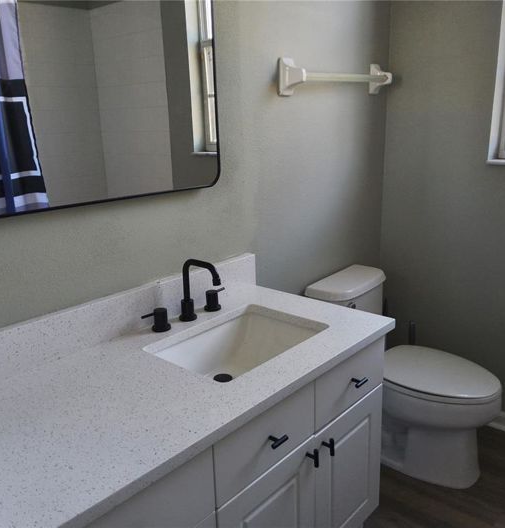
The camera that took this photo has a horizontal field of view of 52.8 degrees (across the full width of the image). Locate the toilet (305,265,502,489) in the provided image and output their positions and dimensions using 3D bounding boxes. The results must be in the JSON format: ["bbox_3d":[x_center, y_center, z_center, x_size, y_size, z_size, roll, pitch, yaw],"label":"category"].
[{"bbox_3d":[0.623,0.449,2.050,0.707,0.720,0.410,12,20,41],"label":"toilet"}]

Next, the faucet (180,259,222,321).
[{"bbox_3d":[-0.150,0.082,1.458,0.169,0.180,0.052,12,20,41],"label":"faucet"}]

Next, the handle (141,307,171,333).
[{"bbox_3d":[-0.270,0.157,1.422,0.052,0.061,0.086,12,20,41],"label":"handle"}]

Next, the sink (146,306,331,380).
[{"bbox_3d":[-0.034,0.271,1.390,0.303,0.155,0.429,12,20,41],"label":"sink"}]

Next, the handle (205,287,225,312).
[{"bbox_3d":[-0.114,0.107,1.590,0.052,0.061,0.082,12,20,41],"label":"handle"}]

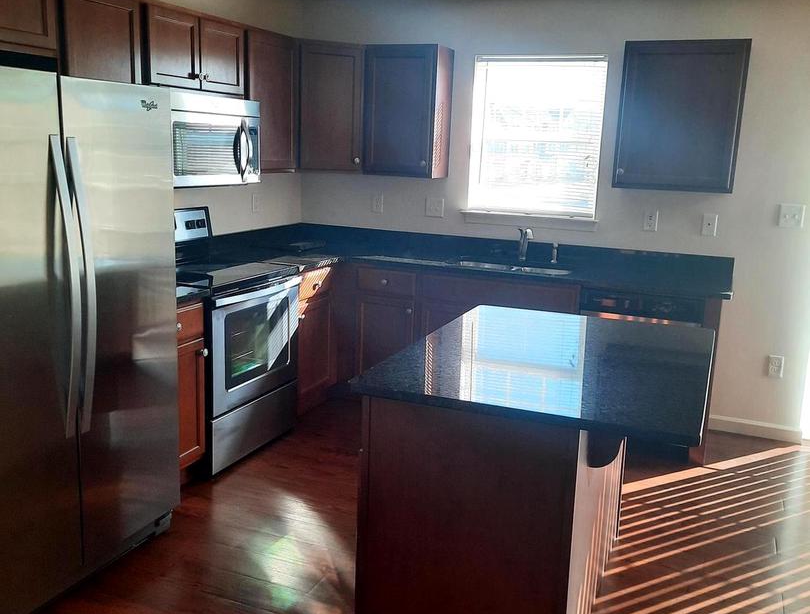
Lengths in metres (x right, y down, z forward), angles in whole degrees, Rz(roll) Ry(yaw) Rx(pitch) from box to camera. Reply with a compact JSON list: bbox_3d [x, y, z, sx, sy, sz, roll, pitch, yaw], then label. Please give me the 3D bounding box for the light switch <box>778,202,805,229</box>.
[{"bbox_3d":[2.090,-0.489,4.224,0.119,0.120,0.015,7,13,21],"label":"light switch"}]

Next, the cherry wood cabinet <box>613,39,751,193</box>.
[{"bbox_3d":[1.489,-1.018,4.211,0.610,0.763,0.320,7,13,22],"label":"cherry wood cabinet"}]

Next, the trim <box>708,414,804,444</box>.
[{"bbox_3d":[2.015,0.703,4.492,0.499,0.082,0.016,7,13,22],"label":"trim"}]

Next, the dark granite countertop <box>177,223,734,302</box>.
[{"bbox_3d":[0.122,-0.150,3.832,2.776,0.144,2.330,7,13,21],"label":"dark granite countertop"}]

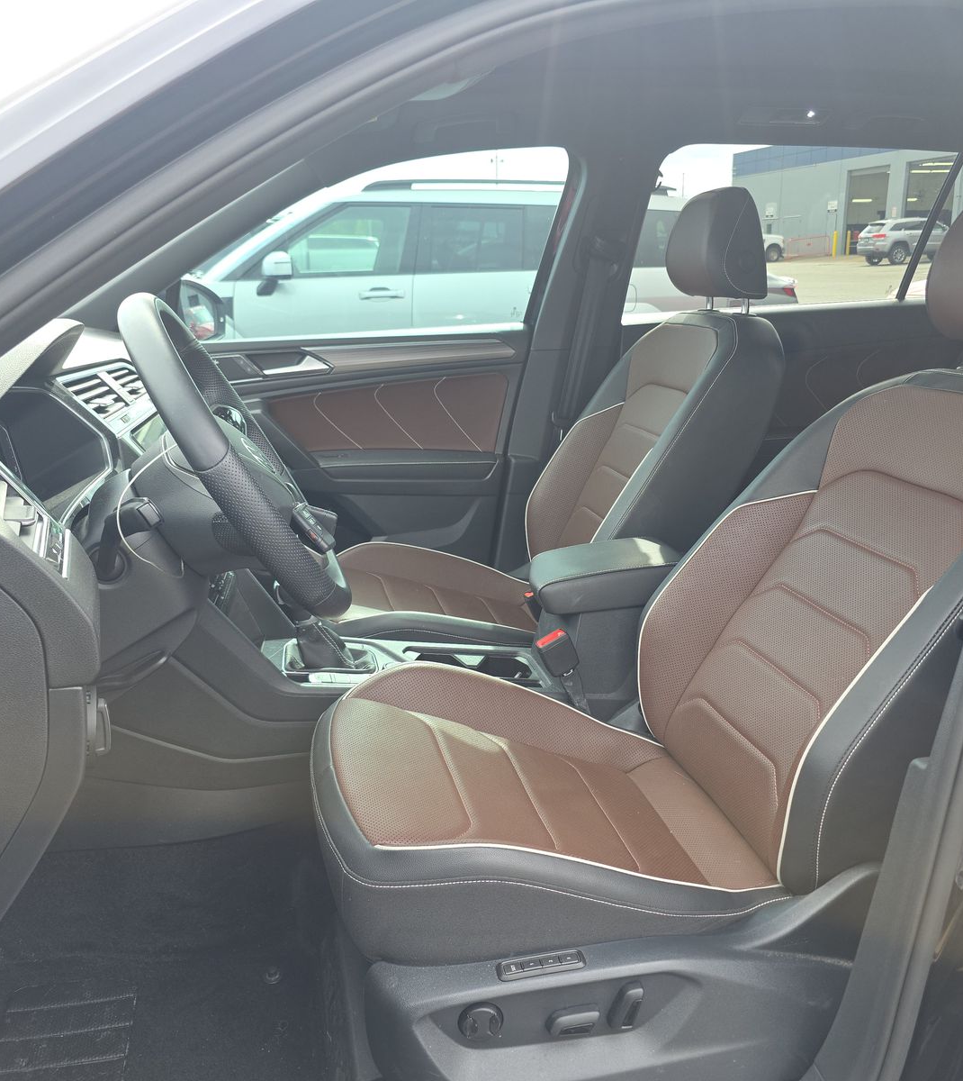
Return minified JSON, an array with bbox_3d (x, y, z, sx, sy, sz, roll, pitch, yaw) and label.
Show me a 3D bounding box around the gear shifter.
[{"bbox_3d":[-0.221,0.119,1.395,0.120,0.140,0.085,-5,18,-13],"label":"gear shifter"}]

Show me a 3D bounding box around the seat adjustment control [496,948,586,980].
[{"bbox_3d":[0.056,0.398,0.899,0.088,0.022,0.012,-5,-12,-13],"label":"seat adjustment control"}]

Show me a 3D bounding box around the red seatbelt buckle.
[{"bbox_3d":[0.113,0.163,1.396,0.050,0.057,0.028,-33,21,-3],"label":"red seatbelt buckle"}]

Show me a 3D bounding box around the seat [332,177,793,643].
[{"bbox_3d":[0.078,-0.217,1.754,0.870,0.790,0.540,-5,18,-13],"label":"seat"}]

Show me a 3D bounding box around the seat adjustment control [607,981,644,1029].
[{"bbox_3d":[0.139,0.446,0.919,0.021,0.046,0.022,16,12,-18],"label":"seat adjustment control"}]

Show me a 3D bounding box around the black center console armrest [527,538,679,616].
[{"bbox_3d":[0.219,0.046,1.481,0.290,0.070,0.148,-7,17,-10],"label":"black center console armrest"}]

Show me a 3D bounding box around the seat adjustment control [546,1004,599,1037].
[{"bbox_3d":[0.087,0.457,0.909,0.050,0.024,0.022,-5,18,-13],"label":"seat adjustment control"}]

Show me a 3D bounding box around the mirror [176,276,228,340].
[{"bbox_3d":[-0.648,-0.514,2.131,0.130,0.145,0.220,-2,17,0],"label":"mirror"}]

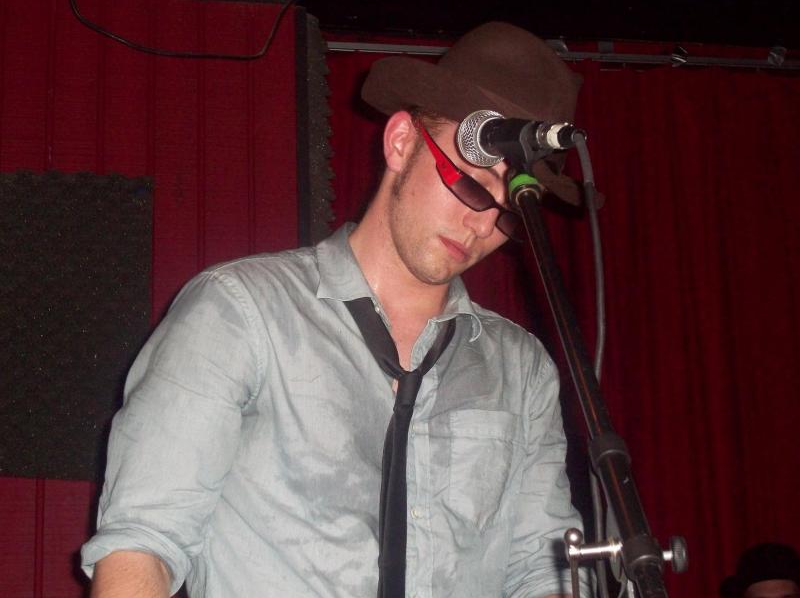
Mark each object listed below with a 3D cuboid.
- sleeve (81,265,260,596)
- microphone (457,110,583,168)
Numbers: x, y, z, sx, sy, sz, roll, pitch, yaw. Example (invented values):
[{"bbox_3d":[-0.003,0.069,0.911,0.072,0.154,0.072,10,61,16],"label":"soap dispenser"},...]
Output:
[{"bbox_3d":[-0.233,0.138,1.850,0.140,0.325,0.145,24,-24,-25],"label":"sleeve"},{"bbox_3d":[0.100,-0.140,1.525,0.051,0.051,0.180,4,2,-21],"label":"microphone"}]

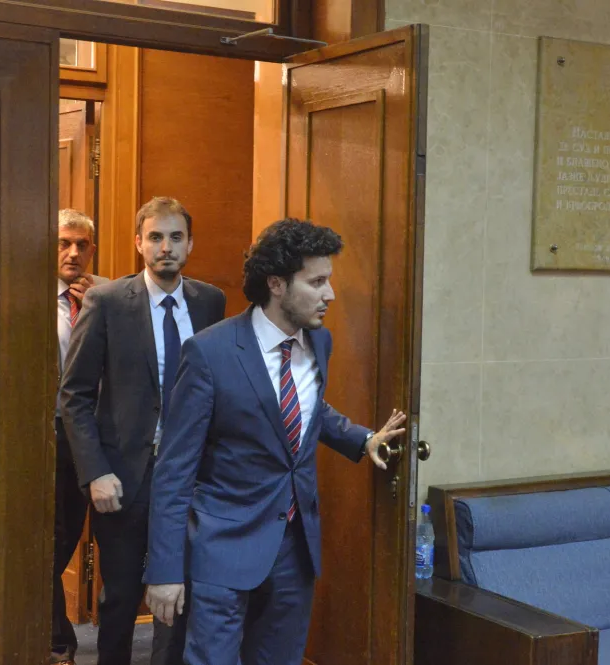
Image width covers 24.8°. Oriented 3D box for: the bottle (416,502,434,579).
[{"bbox_3d":[0.397,0.688,4.580,0.063,0.238,0.063,2,3,7],"label":"bottle"}]

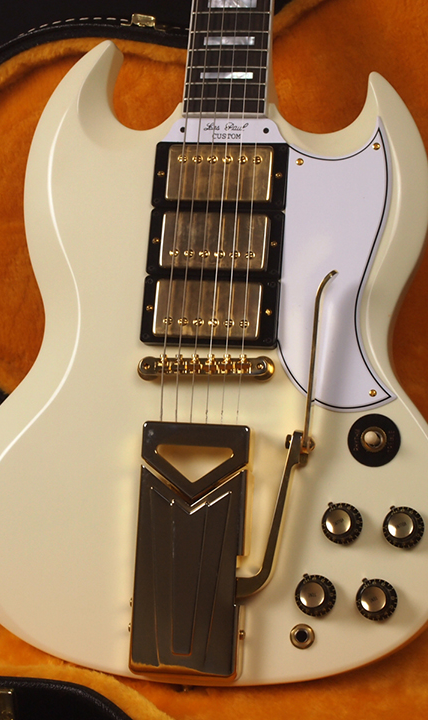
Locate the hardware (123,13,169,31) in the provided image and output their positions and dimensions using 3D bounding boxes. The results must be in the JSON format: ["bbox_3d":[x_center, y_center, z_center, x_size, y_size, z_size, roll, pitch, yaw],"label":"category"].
[{"bbox_3d":[-0.050,-0.240,1.335,0.033,0.011,0.014,8,-5,9],"label":"hardware"}]

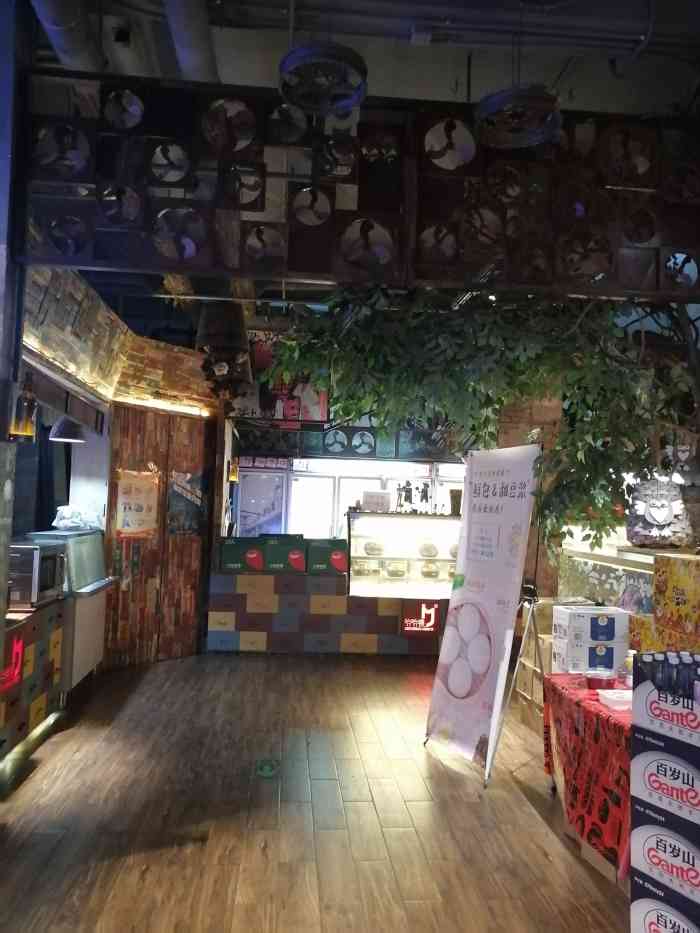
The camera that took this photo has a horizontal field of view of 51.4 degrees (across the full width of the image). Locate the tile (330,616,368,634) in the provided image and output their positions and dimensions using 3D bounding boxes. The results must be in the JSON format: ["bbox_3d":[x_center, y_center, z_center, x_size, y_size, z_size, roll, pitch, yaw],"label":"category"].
[{"bbox_3d":[-0.006,1.570,7.231,0.367,0.186,0.040,2,-4,-2],"label":"tile"}]

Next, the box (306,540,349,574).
[{"bbox_3d":[-0.219,0.914,7.372,0.409,0.320,0.250,2,-3,-5],"label":"box"}]

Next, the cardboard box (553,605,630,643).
[{"bbox_3d":[1.268,0.829,3.809,0.328,0.153,0.196,2,-4,-3],"label":"cardboard box"}]

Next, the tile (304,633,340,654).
[{"bbox_3d":[-0.271,1.741,7.168,0.354,0.204,0.030,2,-3,-5],"label":"tile"}]

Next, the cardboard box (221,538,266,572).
[{"bbox_3d":[-1.057,0.883,7.305,0.416,0.320,0.250,2,-3,-5],"label":"cardboard box"}]

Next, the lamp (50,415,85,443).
[{"bbox_3d":[-2.130,-0.287,5.493,0.268,0.201,0.268,2,-3,-5],"label":"lamp"}]

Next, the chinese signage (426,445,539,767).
[{"bbox_3d":[0.749,0.772,4.294,0.080,1.789,0.730,12,-7,-21],"label":"chinese signage"}]

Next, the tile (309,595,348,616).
[{"bbox_3d":[-0.212,1.377,7.237,0.370,0.194,0.040,2,-4,-2],"label":"tile"}]

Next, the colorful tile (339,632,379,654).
[{"bbox_3d":[0.095,1.746,7.167,0.370,0.199,0.025,2,-3,-5],"label":"colorful tile"}]

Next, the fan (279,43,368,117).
[{"bbox_3d":[-0.137,-1.984,3.750,0.440,0.120,0.440,2,-3,-5],"label":"fan"}]

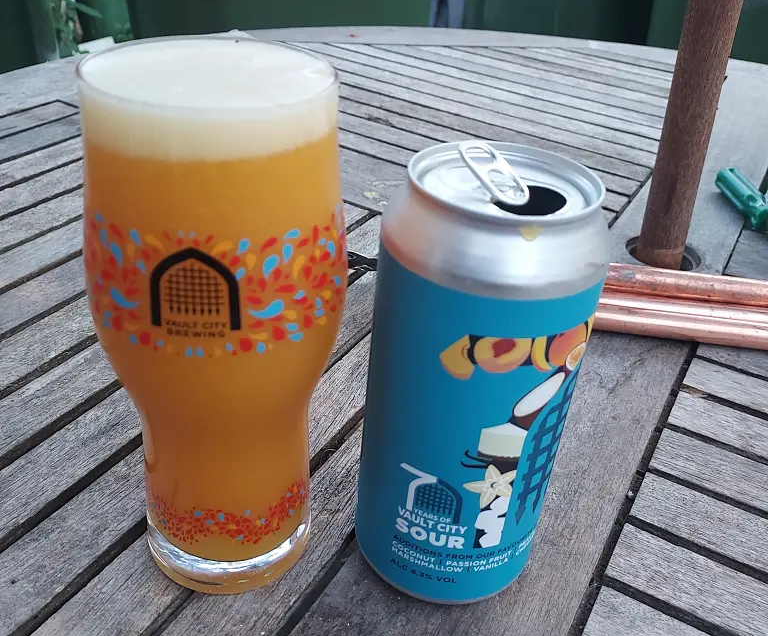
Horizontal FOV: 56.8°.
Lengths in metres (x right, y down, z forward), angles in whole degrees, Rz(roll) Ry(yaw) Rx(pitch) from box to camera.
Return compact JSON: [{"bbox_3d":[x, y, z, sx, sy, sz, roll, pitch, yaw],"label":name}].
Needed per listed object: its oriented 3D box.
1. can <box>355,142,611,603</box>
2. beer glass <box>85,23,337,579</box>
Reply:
[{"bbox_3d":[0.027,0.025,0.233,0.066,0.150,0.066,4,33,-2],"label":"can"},{"bbox_3d":[-0.050,0.010,0.223,0.074,0.172,0.074,-3,34,-13],"label":"beer glass"}]

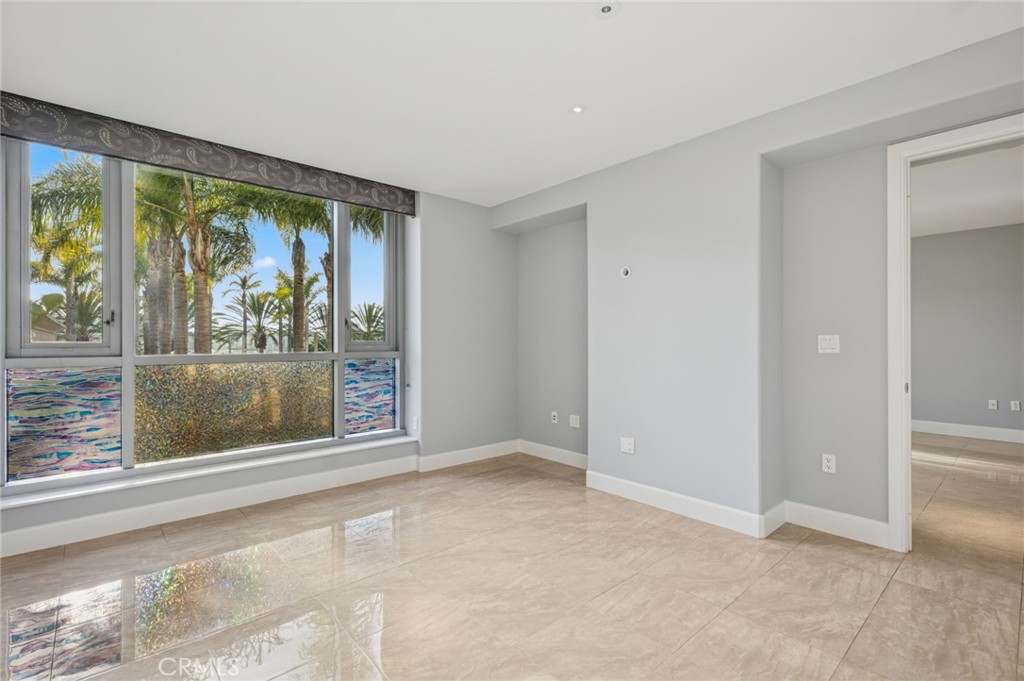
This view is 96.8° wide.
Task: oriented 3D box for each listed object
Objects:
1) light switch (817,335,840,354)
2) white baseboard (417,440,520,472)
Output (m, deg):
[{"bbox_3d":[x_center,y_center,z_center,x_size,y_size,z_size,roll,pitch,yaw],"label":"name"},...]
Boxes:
[{"bbox_3d":[2.076,0.026,2.979,0.012,0.116,0.117,0,0,-42],"label":"light switch"},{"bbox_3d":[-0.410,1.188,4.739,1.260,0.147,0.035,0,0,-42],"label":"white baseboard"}]

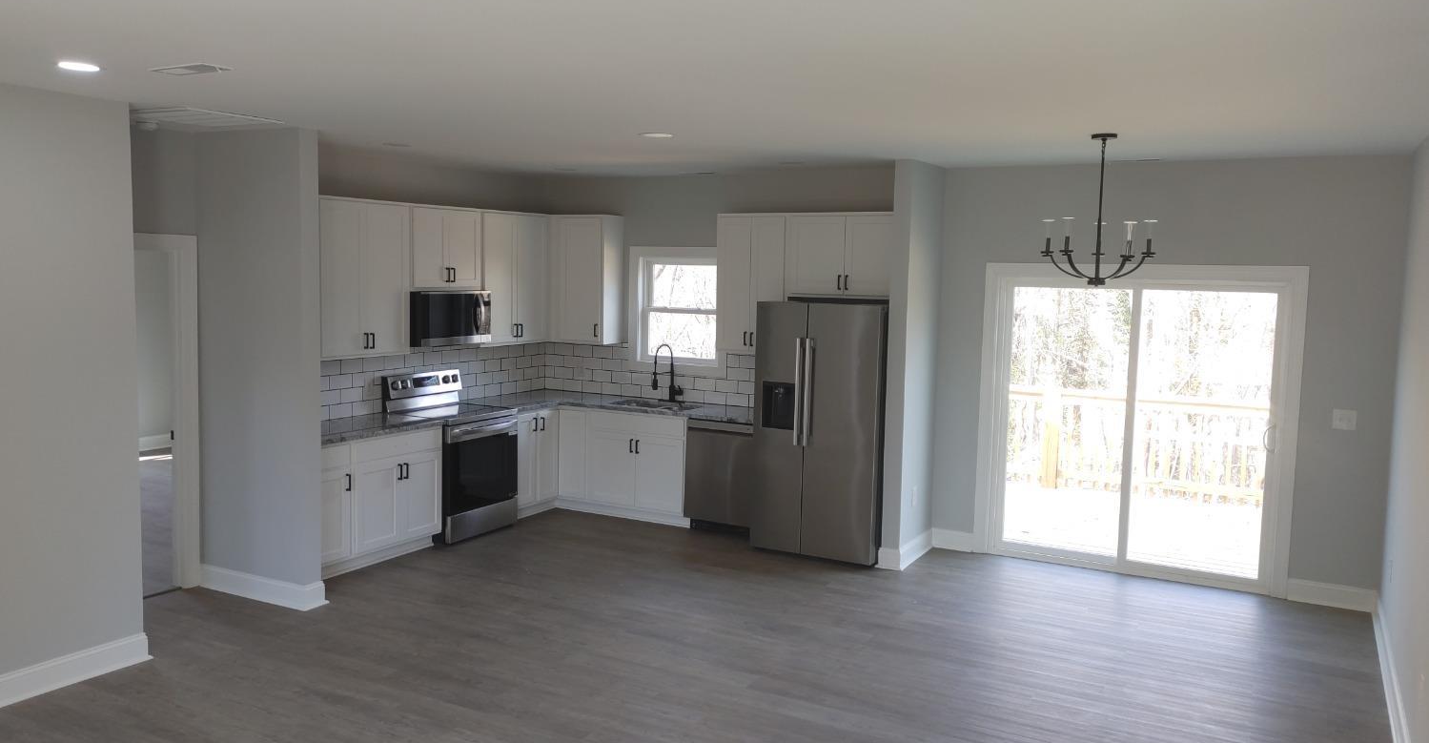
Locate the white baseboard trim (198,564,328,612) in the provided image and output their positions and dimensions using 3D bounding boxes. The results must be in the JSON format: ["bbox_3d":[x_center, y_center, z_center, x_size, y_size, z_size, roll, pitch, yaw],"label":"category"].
[{"bbox_3d":[-2.761,1.293,6.578,0.960,0.145,0.180,4,6,29],"label":"white baseboard trim"}]

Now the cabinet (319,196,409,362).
[{"bbox_3d":[-2.527,-0.640,7.479,0.305,1.072,0.820,4,6,29],"label":"cabinet"}]

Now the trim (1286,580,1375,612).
[{"bbox_3d":[3.821,1.382,6.648,0.476,0.130,0.018,4,6,29],"label":"trim"}]

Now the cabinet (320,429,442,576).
[{"bbox_3d":[-2.462,0.831,7.210,0.635,0.855,1.110,4,6,29],"label":"cabinet"}]

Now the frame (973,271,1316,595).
[{"bbox_3d":[2.787,0.336,7.221,2.007,2.098,0.120,4,6,29],"label":"frame"}]

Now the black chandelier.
[{"bbox_3d":[2.035,-0.849,5.671,0.590,0.788,0.580,4,6,29],"label":"black chandelier"}]

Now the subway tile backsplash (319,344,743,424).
[{"bbox_3d":[-1.210,0.115,7.831,2.355,0.459,2.860,4,6,29],"label":"subway tile backsplash"}]

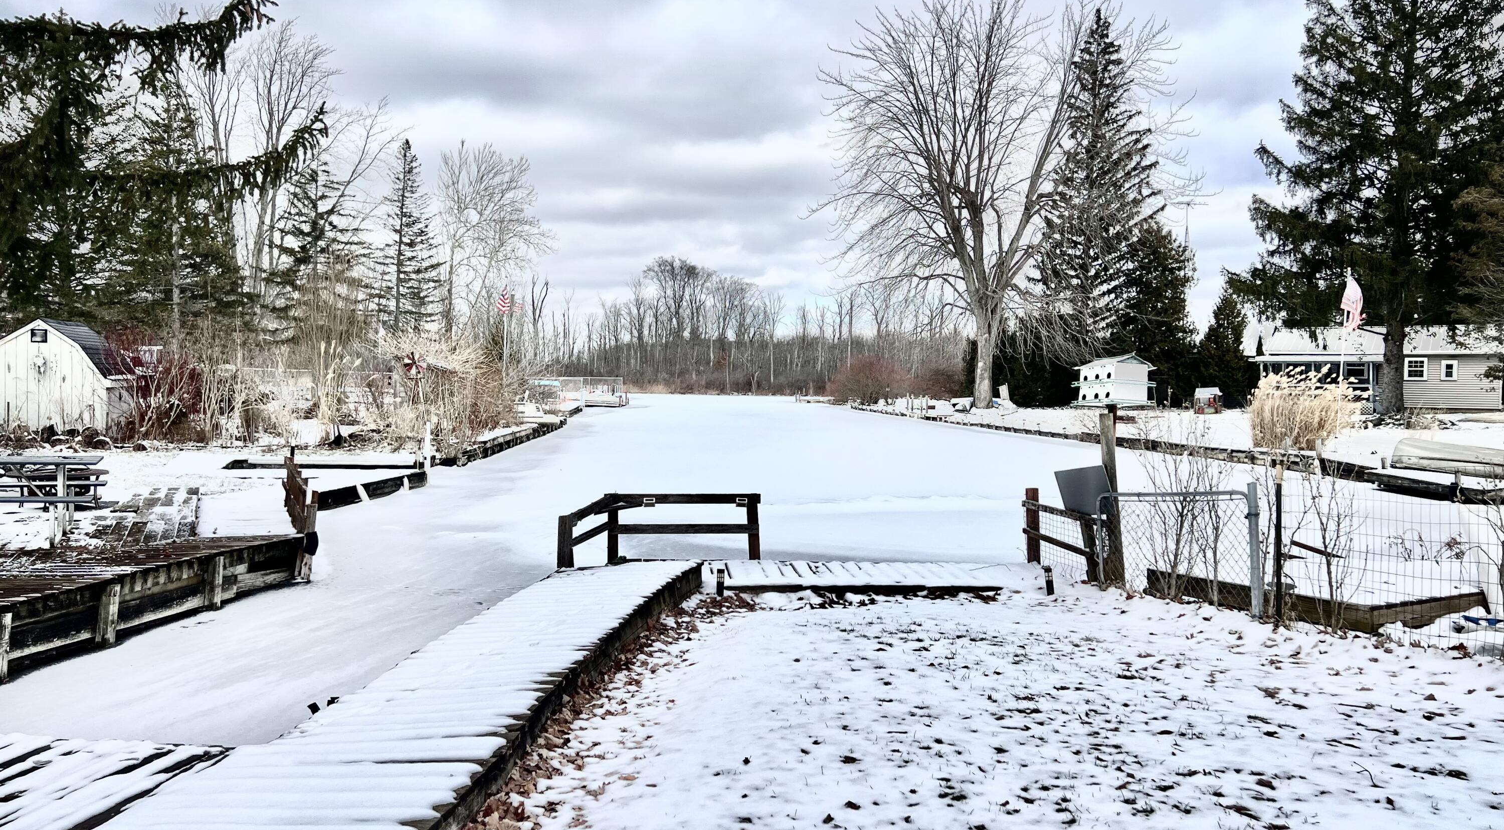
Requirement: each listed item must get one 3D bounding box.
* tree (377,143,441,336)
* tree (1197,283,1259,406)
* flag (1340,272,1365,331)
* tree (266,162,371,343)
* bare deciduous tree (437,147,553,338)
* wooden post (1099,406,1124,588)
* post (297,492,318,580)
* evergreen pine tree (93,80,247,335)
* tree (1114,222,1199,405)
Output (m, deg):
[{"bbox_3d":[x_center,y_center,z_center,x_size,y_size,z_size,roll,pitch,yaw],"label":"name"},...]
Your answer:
[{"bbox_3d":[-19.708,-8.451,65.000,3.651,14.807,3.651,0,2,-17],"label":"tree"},{"bbox_3d":[24.793,-3.651,59.000,3.130,6.505,2.973,1,2,23],"label":"tree"},{"bbox_3d":[15.930,-3.011,30.000,0.600,1.550,0.300,1,2,22],"label":"flag"},{"bbox_3d":[-21.081,-6.550,55.000,5.149,11.556,5.149,-1,2,-21],"label":"tree"},{"bbox_3d":[-16.439,-9.286,72.000,7.190,16.251,6.471,0,2,-13],"label":"bare deciduous tree"},{"bbox_3d":[2.774,0.638,8.700,0.105,1.410,0.105,-2,2,19],"label":"wooden post"},{"bbox_3d":[-4.089,1.125,10.400,0.110,0.810,0.110,2,2,-19],"label":"post"},{"bbox_3d":[-24.739,-7.464,48.000,6.491,13.580,6.166,-1,2,-27],"label":"evergreen pine tree"},{"bbox_3d":[21.731,-5.425,61.000,4.822,10.025,4.581,1,2,20],"label":"tree"}]

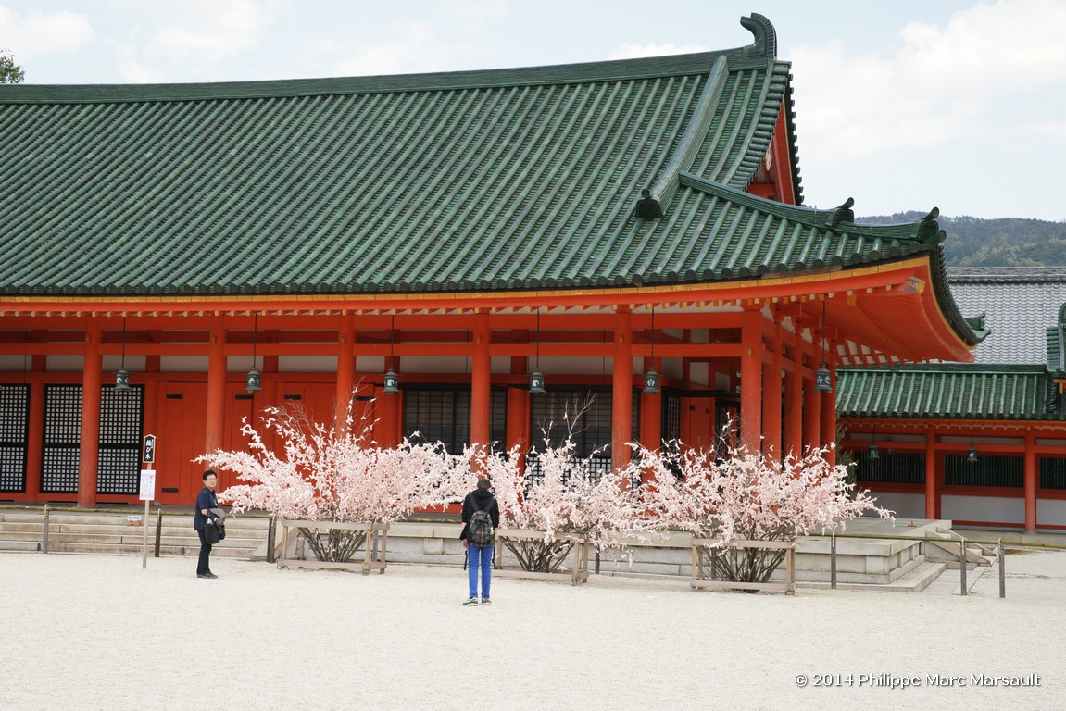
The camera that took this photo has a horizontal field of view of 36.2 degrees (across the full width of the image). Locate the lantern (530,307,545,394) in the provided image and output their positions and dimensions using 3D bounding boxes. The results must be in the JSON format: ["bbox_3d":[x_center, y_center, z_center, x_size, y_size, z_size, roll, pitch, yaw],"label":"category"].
[{"bbox_3d":[0.084,-0.068,29.367,0.300,1.557,0.300,1,-4,0],"label":"lantern"}]

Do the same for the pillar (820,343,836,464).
[{"bbox_3d":[6.820,1.746,37.702,0.360,3.850,0.360,0,-4,18],"label":"pillar"}]

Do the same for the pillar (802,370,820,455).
[{"bbox_3d":[6.085,1.594,35.526,0.360,3.850,0.360,0,-4,18],"label":"pillar"}]

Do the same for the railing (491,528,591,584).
[{"bbox_3d":[0.136,3.109,25.250,1.370,0.780,0.620,0,-4,18],"label":"railing"}]

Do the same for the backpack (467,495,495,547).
[{"bbox_3d":[-0.658,2.128,20.850,0.330,0.600,0.240,1,-4,-3],"label":"backpack"}]

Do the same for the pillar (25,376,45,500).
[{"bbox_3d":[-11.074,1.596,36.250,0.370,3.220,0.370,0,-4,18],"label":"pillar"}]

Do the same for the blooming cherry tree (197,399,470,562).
[{"bbox_3d":[-3.231,2.088,26.429,4.100,2.750,3.000,1,-3,0],"label":"blooming cherry tree"}]

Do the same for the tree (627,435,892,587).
[{"bbox_3d":[3.343,2.342,24.469,3.850,2.430,3.000,0,-4,18],"label":"tree"}]

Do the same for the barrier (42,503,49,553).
[{"bbox_3d":[-8.970,3.209,30.016,0.100,0.880,0.100,0,-4,18],"label":"barrier"}]

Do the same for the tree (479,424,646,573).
[{"bbox_3d":[0.418,2.289,25.338,2.600,2.330,2.400,1,-3,0],"label":"tree"}]

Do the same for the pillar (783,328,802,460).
[{"bbox_3d":[5.319,1.435,33.256,0.360,3.850,0.360,0,-4,18],"label":"pillar"}]

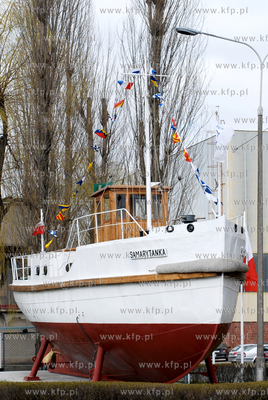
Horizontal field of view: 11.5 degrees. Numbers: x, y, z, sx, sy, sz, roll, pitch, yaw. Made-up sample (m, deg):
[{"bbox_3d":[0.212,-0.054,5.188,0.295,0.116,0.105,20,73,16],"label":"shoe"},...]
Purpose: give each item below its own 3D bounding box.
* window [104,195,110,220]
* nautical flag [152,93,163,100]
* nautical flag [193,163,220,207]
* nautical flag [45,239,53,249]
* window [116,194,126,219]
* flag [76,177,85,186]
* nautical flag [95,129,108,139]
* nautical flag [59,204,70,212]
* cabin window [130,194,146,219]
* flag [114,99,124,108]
[{"bbox_3d":[-0.873,0.247,44.000,0.060,0.830,0.360,3,-7,-32],"label":"window"},{"bbox_3d":[0.710,-3.091,40.000,0.300,0.230,0.100,0,-5,10],"label":"nautical flag"},{"bbox_3d":[1.949,-0.417,35.900,0.300,1.150,1.200,3,-6,-25],"label":"nautical flag"},{"bbox_3d":[-2.928,1.505,46.000,0.280,0.330,0.140,0,-6,0],"label":"nautical flag"},{"bbox_3d":[-0.384,0.215,41.000,0.320,0.750,0.060,3,-6,-20],"label":"window"},{"bbox_3d":[-1.765,-0.614,44.300,0.300,0.310,0.100,-1,-6,15],"label":"flag"},{"bbox_3d":[-0.999,-2.044,41.045,0.400,0.323,0.070,0,-6,9],"label":"nautical flag"},{"bbox_3d":[-2.304,0.282,44.266,0.414,0.282,0.070,0,-6,9],"label":"nautical flag"},{"bbox_3d":[0.141,0.191,39.300,0.530,0.720,0.060,2,-6,-21],"label":"cabin window"},{"bbox_3d":[-0.433,-2.873,39.884,0.329,0.299,0.070,0,-6,9],"label":"flag"}]

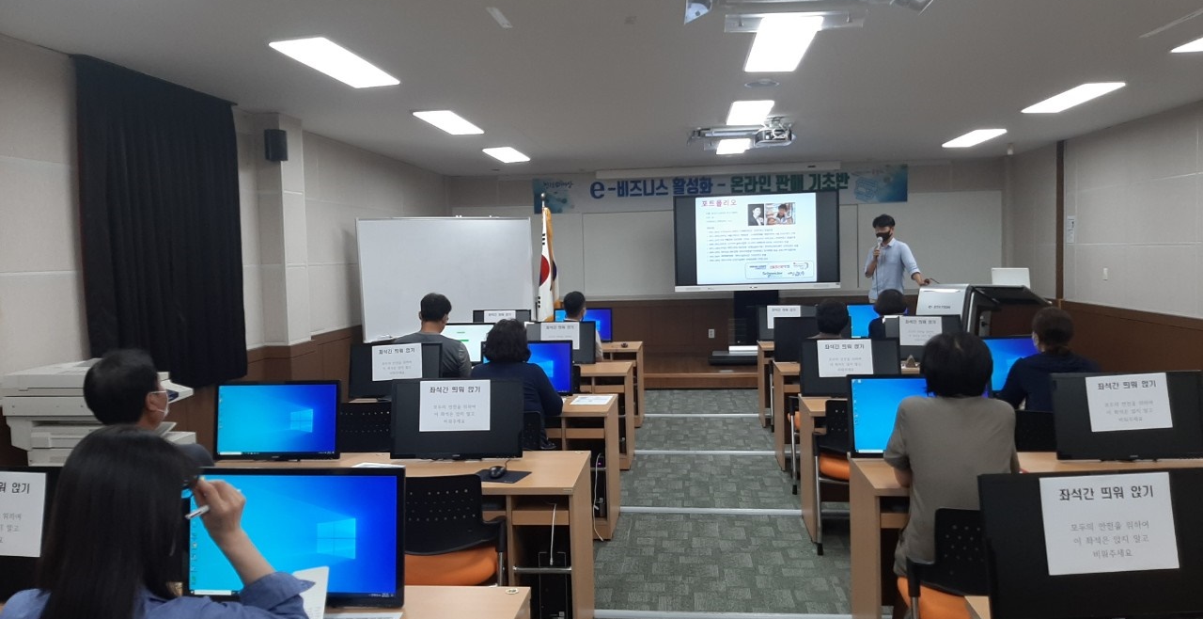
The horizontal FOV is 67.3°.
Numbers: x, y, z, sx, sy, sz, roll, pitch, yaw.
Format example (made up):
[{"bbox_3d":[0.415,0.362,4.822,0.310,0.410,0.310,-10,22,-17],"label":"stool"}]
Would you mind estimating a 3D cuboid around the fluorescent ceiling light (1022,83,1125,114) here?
[{"bbox_3d":[3.818,-1.726,7.367,0.305,0.060,1.240,-1,3,6],"label":"fluorescent ceiling light"}]

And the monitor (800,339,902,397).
[{"bbox_3d":[1.413,0.335,5.125,0.558,0.355,0.170,-1,4,3],"label":"monitor"}]

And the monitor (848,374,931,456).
[{"bbox_3d":[1.276,0.430,3.635,0.558,0.355,0.170,-1,4,5],"label":"monitor"}]

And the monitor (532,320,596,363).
[{"bbox_3d":[-0.318,0.266,6.923,0.558,0.355,0.170,-1,4,5],"label":"monitor"}]

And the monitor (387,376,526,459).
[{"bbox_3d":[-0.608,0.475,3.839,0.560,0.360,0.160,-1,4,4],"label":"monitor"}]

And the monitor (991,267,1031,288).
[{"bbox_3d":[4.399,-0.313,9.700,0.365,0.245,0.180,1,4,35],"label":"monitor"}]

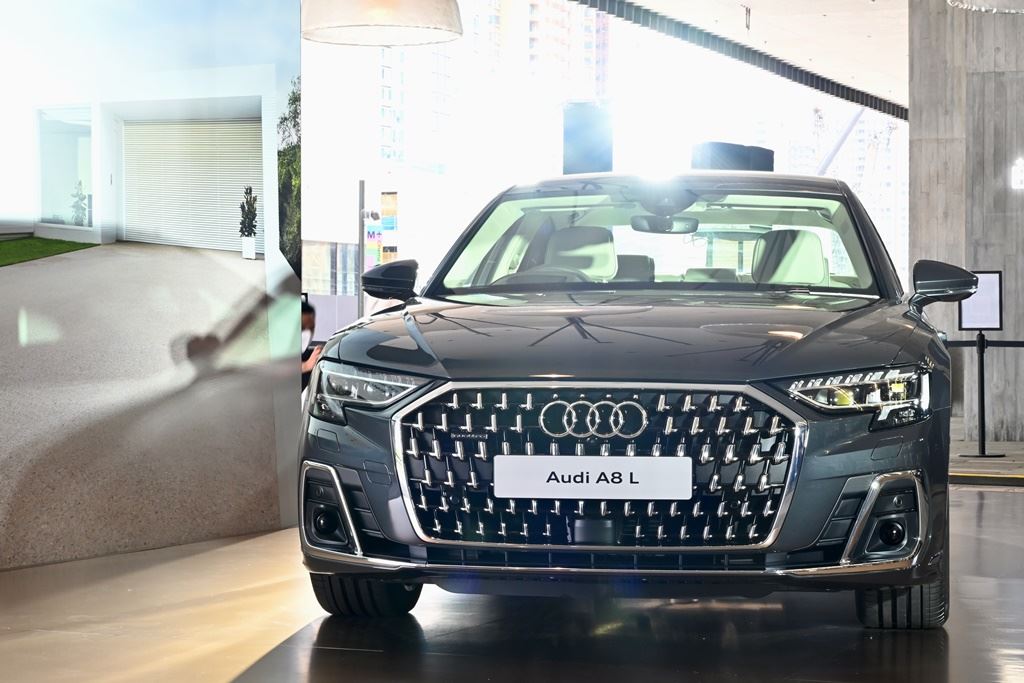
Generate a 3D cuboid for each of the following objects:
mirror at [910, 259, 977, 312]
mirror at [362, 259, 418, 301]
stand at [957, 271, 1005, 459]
[{"bbox_3d":[1.472,-0.203,6.784,0.235,0.175,0.185,0,1,10],"label":"mirror"},{"bbox_3d":[-0.443,-0.210,7.115,0.235,0.175,0.185,0,1,10],"label":"mirror"},{"bbox_3d":[2.994,0.144,12.686,0.295,1.185,0.280,0,1,12],"label":"stand"}]

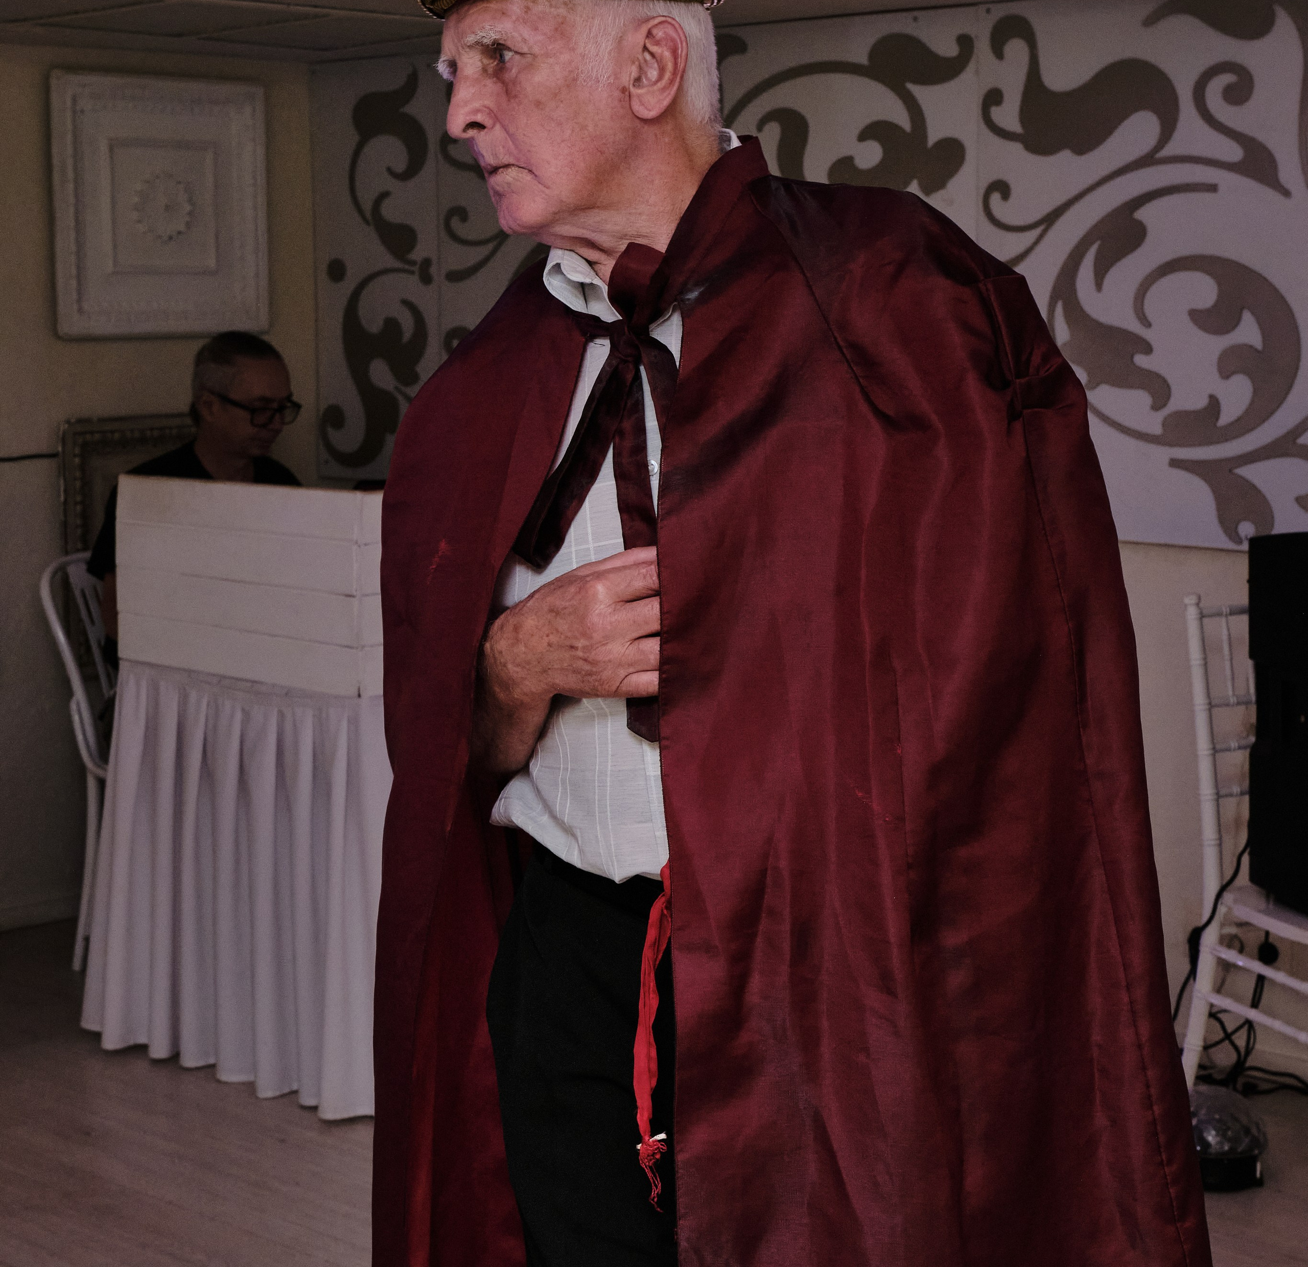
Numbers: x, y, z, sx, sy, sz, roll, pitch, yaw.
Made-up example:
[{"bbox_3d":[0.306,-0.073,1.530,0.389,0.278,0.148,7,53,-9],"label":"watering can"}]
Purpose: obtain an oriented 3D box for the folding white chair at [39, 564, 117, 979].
[{"bbox_3d":[-0.955,0.286,4.714,0.500,0.840,0.450,6,10,39],"label":"folding white chair"}]

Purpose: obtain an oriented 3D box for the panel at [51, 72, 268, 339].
[{"bbox_3d":[-1.145,-0.995,5.240,0.040,0.595,0.595,6,10,41],"label":"panel"}]

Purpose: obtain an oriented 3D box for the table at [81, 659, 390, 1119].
[{"bbox_3d":[-0.444,0.380,4.400,0.764,0.730,1.100,6,10,39],"label":"table"}]

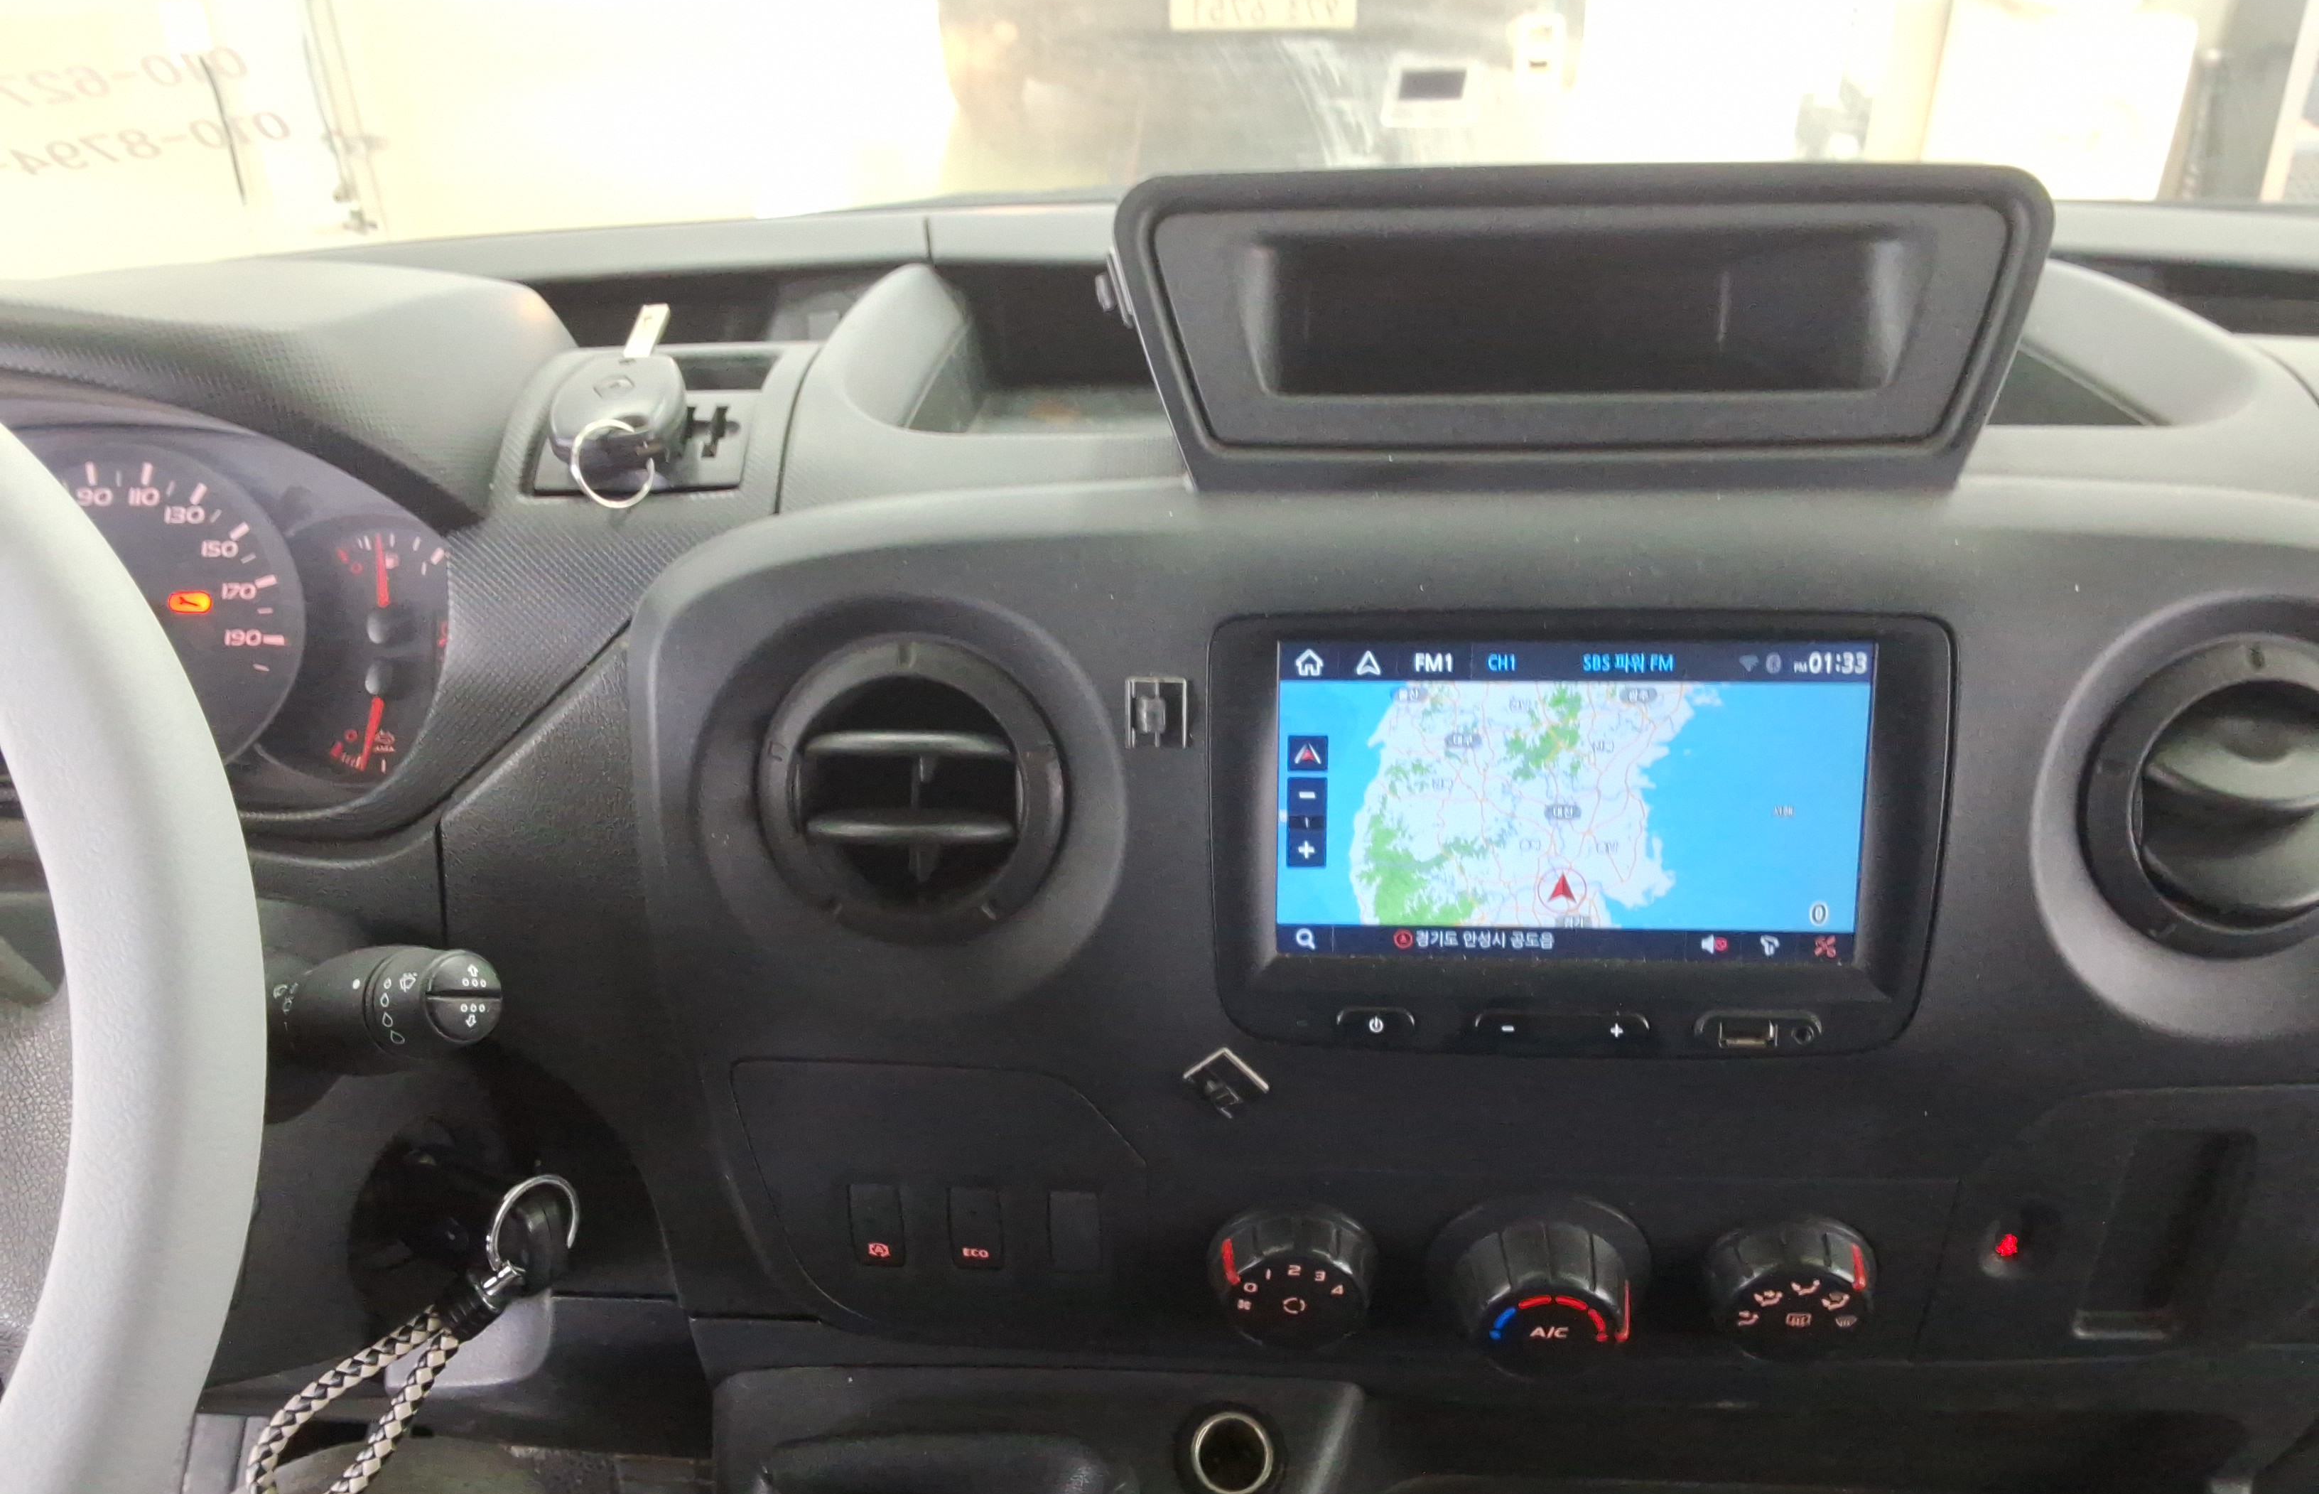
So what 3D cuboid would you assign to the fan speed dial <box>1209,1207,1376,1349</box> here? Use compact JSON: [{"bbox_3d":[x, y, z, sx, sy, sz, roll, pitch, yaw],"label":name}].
[{"bbox_3d":[0.037,0.150,0.530,0.045,0.045,0.019,1,26,3],"label":"fan speed dial"}]

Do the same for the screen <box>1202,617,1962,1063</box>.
[{"bbox_3d":[0.109,0.022,0.502,0.188,0.116,0.025,1,12,3],"label":"screen"}]

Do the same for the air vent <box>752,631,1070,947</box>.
[{"bbox_3d":[-0.066,0.010,0.519,0.083,0.083,0.035,1,8,3],"label":"air vent"}]

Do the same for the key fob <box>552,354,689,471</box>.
[{"bbox_3d":[-0.167,-0.104,0.580,0.037,0.015,0.052,0,38,2],"label":"key fob"}]

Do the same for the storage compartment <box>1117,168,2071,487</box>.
[{"bbox_3d":[0.111,-0.120,0.542,0.241,0.083,0.100,1,12,3],"label":"storage compartment"}]

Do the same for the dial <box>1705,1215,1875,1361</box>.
[{"bbox_3d":[0.175,0.150,0.522,0.045,0.045,0.019,1,26,3],"label":"dial"}]

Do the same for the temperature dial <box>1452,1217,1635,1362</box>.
[{"bbox_3d":[0.107,0.153,0.525,0.049,0.049,0.023,1,26,3],"label":"temperature dial"}]

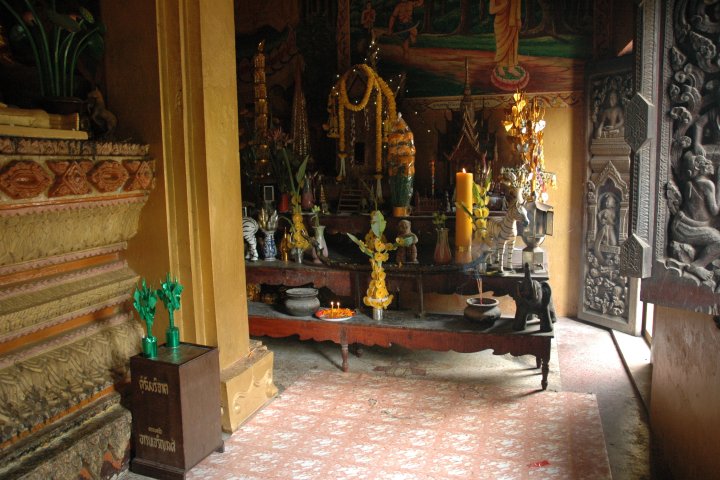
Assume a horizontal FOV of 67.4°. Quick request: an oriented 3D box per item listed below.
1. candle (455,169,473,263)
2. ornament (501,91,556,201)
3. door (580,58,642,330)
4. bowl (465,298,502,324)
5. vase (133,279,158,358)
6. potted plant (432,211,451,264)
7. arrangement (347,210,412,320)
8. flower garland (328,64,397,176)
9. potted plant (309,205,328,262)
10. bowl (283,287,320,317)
[{"bbox_3d":[0.847,-0.189,4.411,0.138,0.749,0.138,1,8,18],"label":"candle"},{"bbox_3d":[1.294,-0.726,4.148,0.409,0.828,0.374,1,8,18],"label":"ornament"},{"bbox_3d":[2.251,-0.372,4.777,0.069,2.334,0.633,-5,8,-23],"label":"door"},{"bbox_3d":[0.893,0.515,3.917,0.251,0.133,0.251,1,8,18],"label":"bowl"},{"bbox_3d":[-1.070,0.391,2.695,0.118,0.389,0.108,1,8,18],"label":"vase"},{"bbox_3d":[0.666,-0.021,4.412,0.148,0.423,0.148,1,8,18],"label":"potted plant"},{"bbox_3d":[0.129,0.185,3.959,0.443,0.808,0.315,1,8,18],"label":"arrangement"},{"bbox_3d":[0.023,-1.103,4.984,0.596,1.013,0.295,1,8,18],"label":"flower garland"},{"bbox_3d":[-0.359,-0.051,4.575,0.168,0.483,0.158,-1,8,0],"label":"potted plant"},{"bbox_3d":[-0.449,0.490,4.181,0.256,0.168,0.256,-1,8,0],"label":"bowl"}]

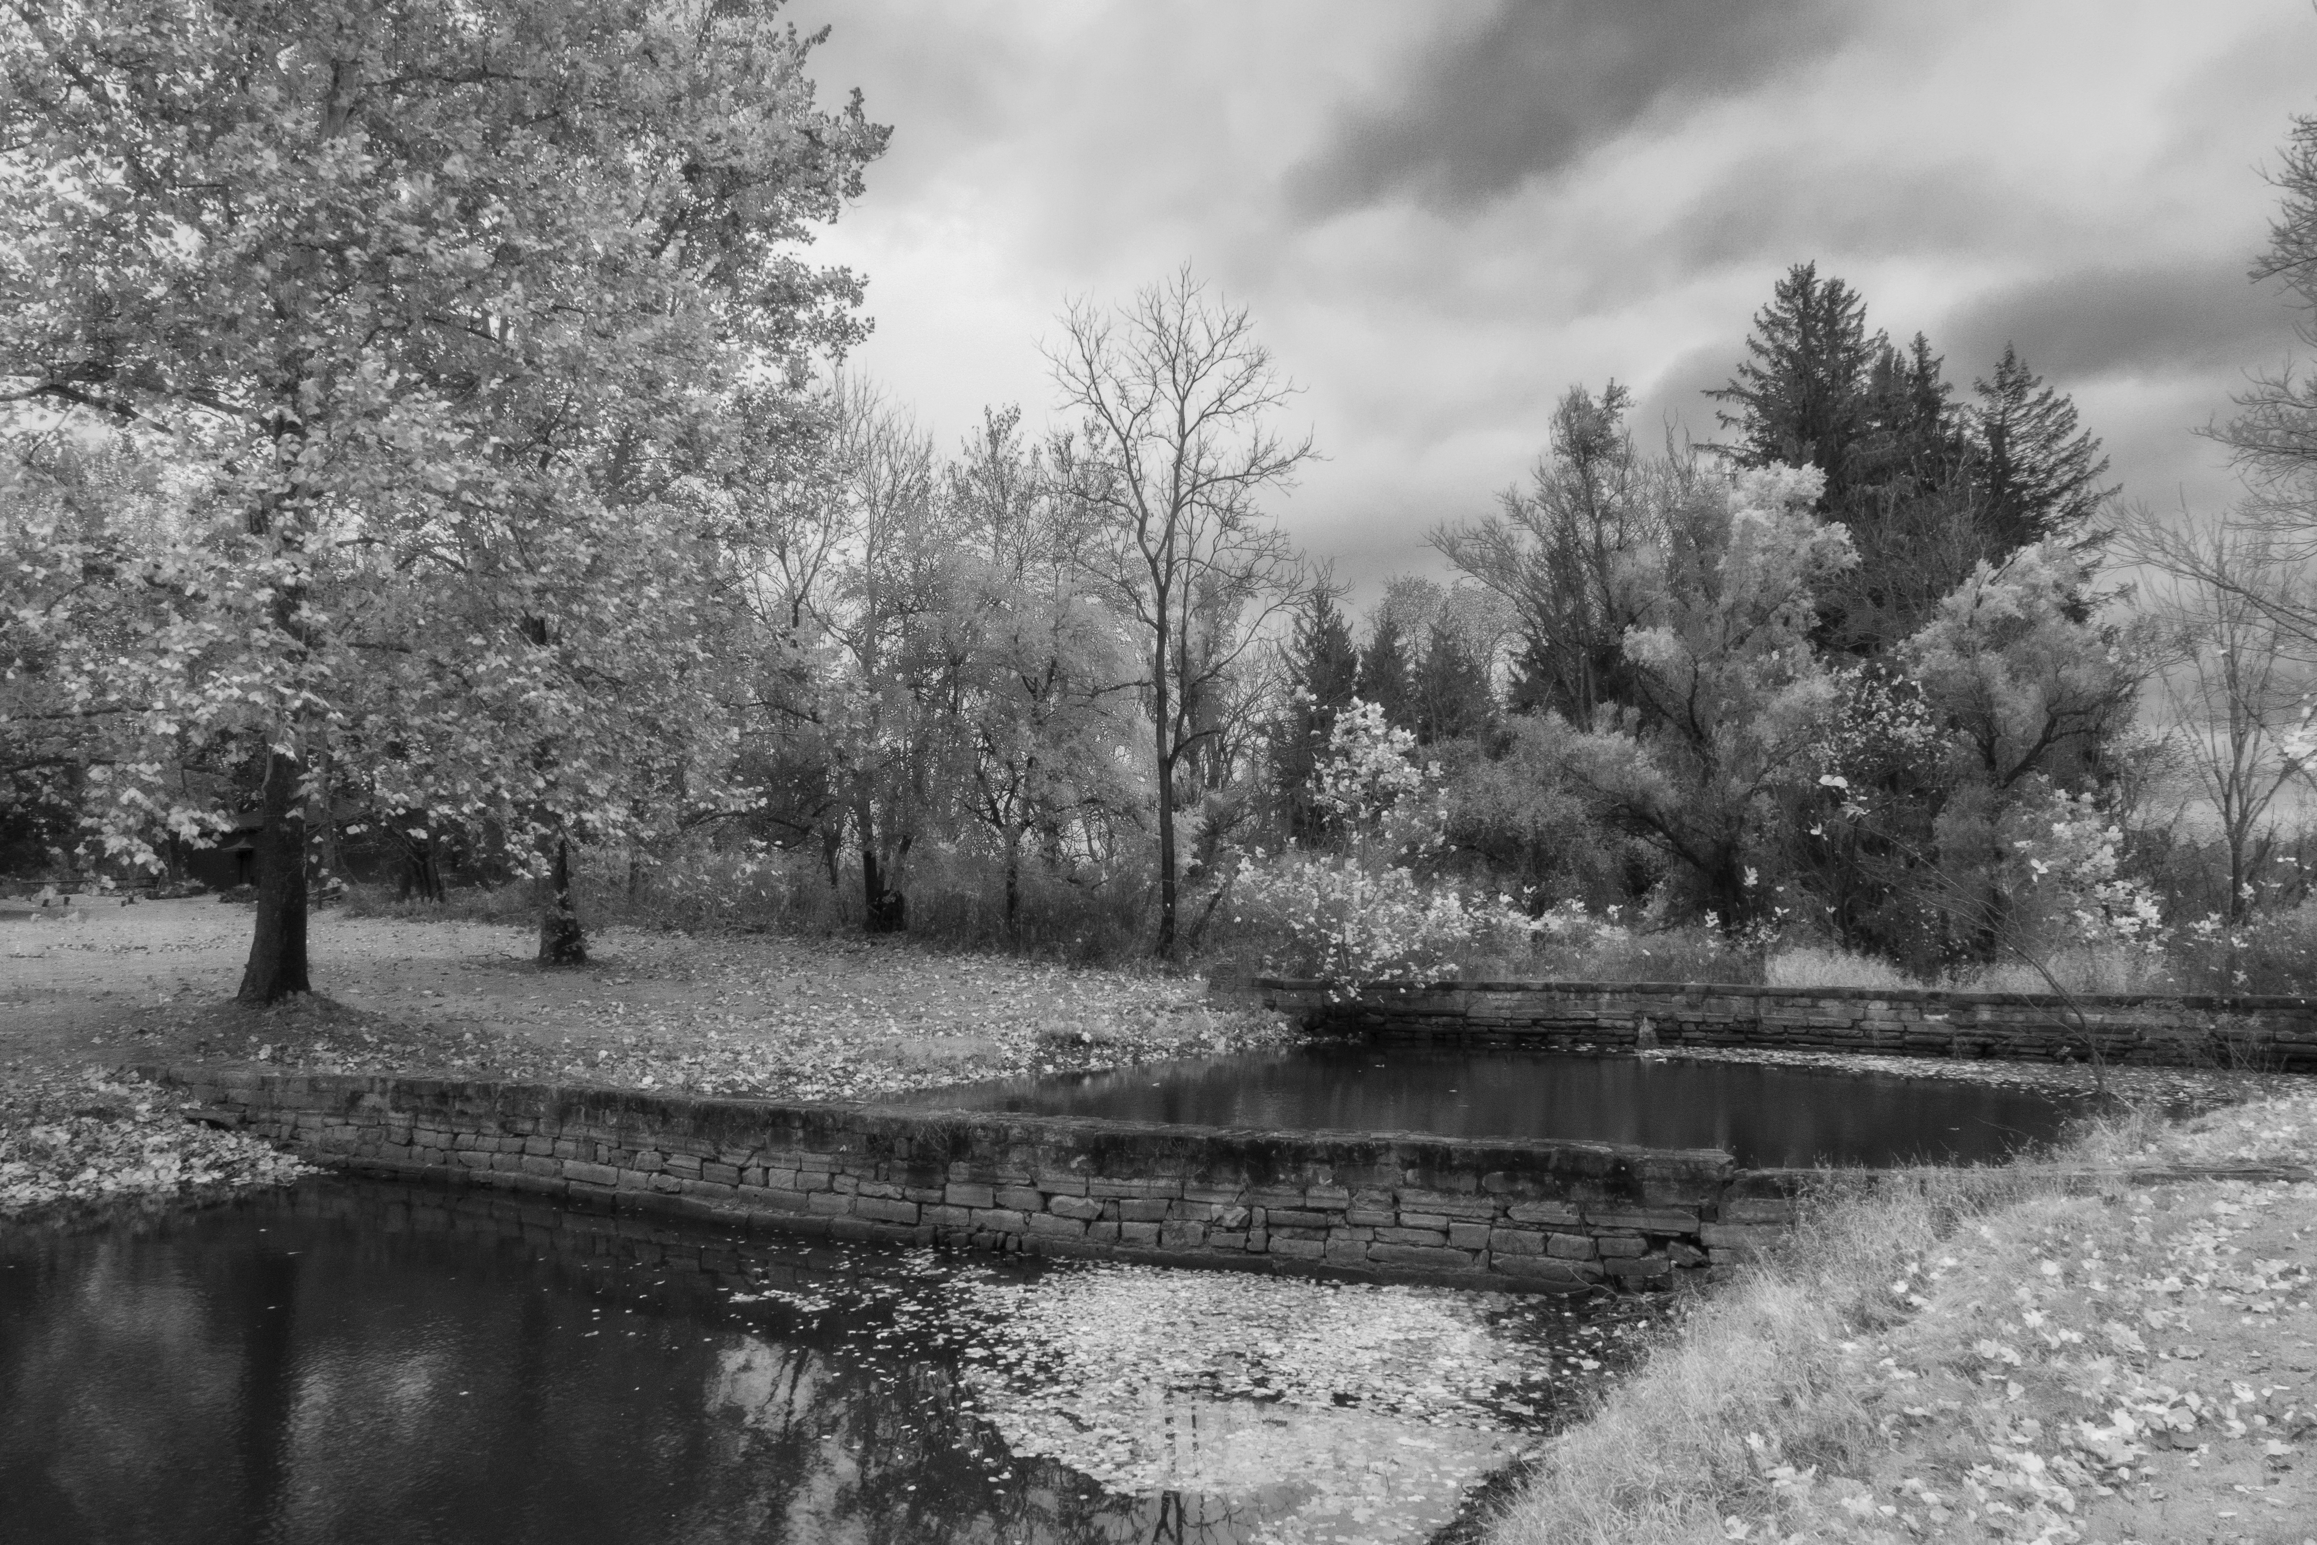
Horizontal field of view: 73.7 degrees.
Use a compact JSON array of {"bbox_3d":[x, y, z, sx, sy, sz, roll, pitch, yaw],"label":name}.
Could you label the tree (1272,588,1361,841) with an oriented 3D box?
[{"bbox_3d":[4.370,-0.962,42.133,2.800,8.226,2.700,0,-3,6],"label":"tree"}]

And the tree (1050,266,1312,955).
[{"bbox_3d":[0.374,-2.945,27.725,4.600,12.583,4.400,0,-3,1],"label":"tree"}]

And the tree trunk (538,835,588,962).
[{"bbox_3d":[-9.932,2.108,25.720,0.800,2.225,0.750,1,-4,-21],"label":"tree trunk"}]

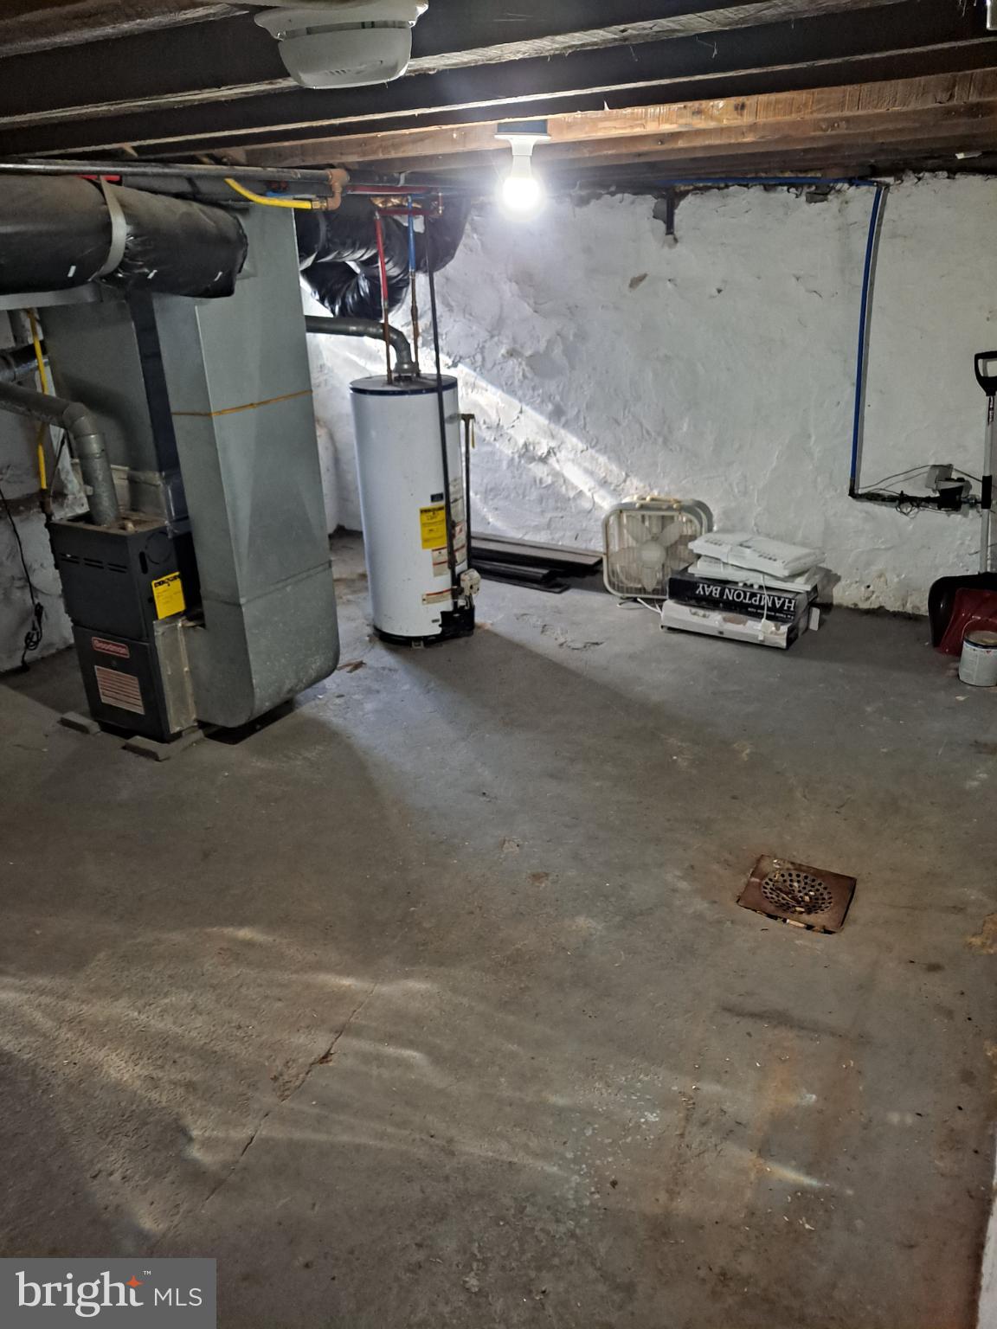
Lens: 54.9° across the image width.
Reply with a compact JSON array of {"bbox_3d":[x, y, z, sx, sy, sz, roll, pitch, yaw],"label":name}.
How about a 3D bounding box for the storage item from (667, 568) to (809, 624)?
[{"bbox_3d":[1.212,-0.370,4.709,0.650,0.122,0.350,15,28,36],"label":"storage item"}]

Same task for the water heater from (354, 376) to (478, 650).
[{"bbox_3d":[-0.378,-0.767,4.711,0.590,1.230,0.510,9,25,25],"label":"water heater"}]

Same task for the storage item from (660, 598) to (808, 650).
[{"bbox_3d":[1.166,-0.238,4.713,0.627,0.120,0.330,12,27,32],"label":"storage item"}]

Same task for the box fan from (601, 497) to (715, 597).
[{"bbox_3d":[0.829,-0.623,5.088,0.540,0.530,0.130,8,25,24],"label":"box fan"}]

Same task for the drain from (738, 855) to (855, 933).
[{"bbox_3d":[0.861,0.653,2.763,0.271,0.020,0.271,11,26,30],"label":"drain"}]

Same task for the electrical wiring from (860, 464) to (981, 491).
[{"bbox_3d":[1.979,-0.872,4.529,0.528,0.140,0.080,10,26,28],"label":"electrical wiring"}]

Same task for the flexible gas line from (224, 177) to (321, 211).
[{"bbox_3d":[-0.600,-1.248,2.550,0.280,0.100,0.045,-15,25,-27],"label":"flexible gas line"}]

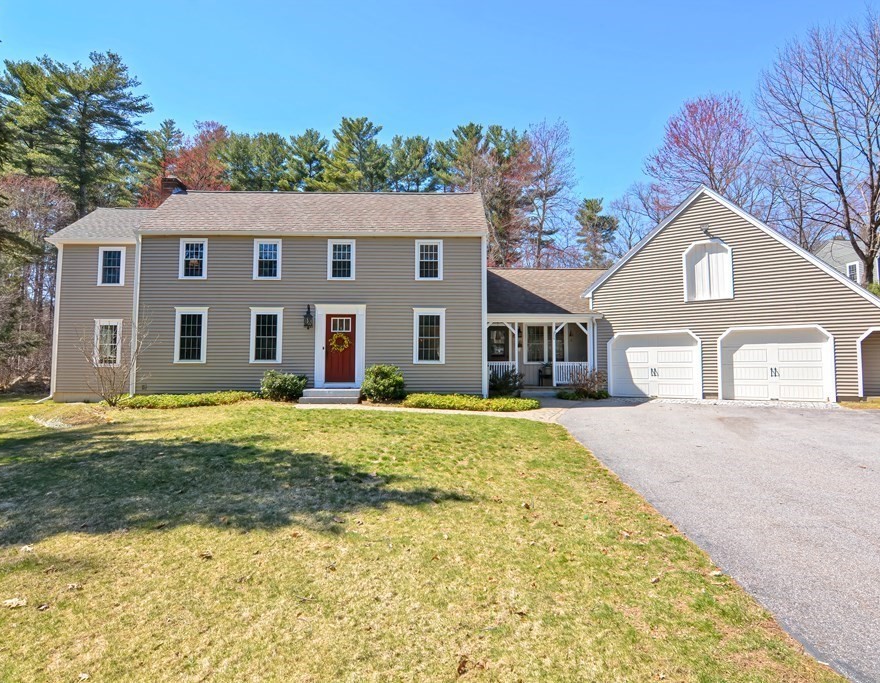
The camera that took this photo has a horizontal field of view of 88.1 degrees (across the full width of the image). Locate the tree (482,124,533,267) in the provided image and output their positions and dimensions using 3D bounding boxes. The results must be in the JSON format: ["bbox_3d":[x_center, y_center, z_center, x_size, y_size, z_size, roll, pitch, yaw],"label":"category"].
[{"bbox_3d":[5.608,-7.738,37.532,5.000,20.950,5.000,0,-3,0],"label":"tree"}]

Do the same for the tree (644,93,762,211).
[{"bbox_3d":[16.064,-6.991,27.469,7.000,16.650,7.000,0,-3,0],"label":"tree"}]

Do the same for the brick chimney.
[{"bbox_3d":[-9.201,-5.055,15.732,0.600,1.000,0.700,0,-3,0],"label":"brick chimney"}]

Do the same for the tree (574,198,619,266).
[{"bbox_3d":[14.686,-5.328,42.396,4.500,16.320,4.500,0,-3,0],"label":"tree"}]

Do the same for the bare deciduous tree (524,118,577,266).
[{"bbox_3d":[8.855,-7.775,36.532,5.000,20.900,5.000,0,-3,0],"label":"bare deciduous tree"}]

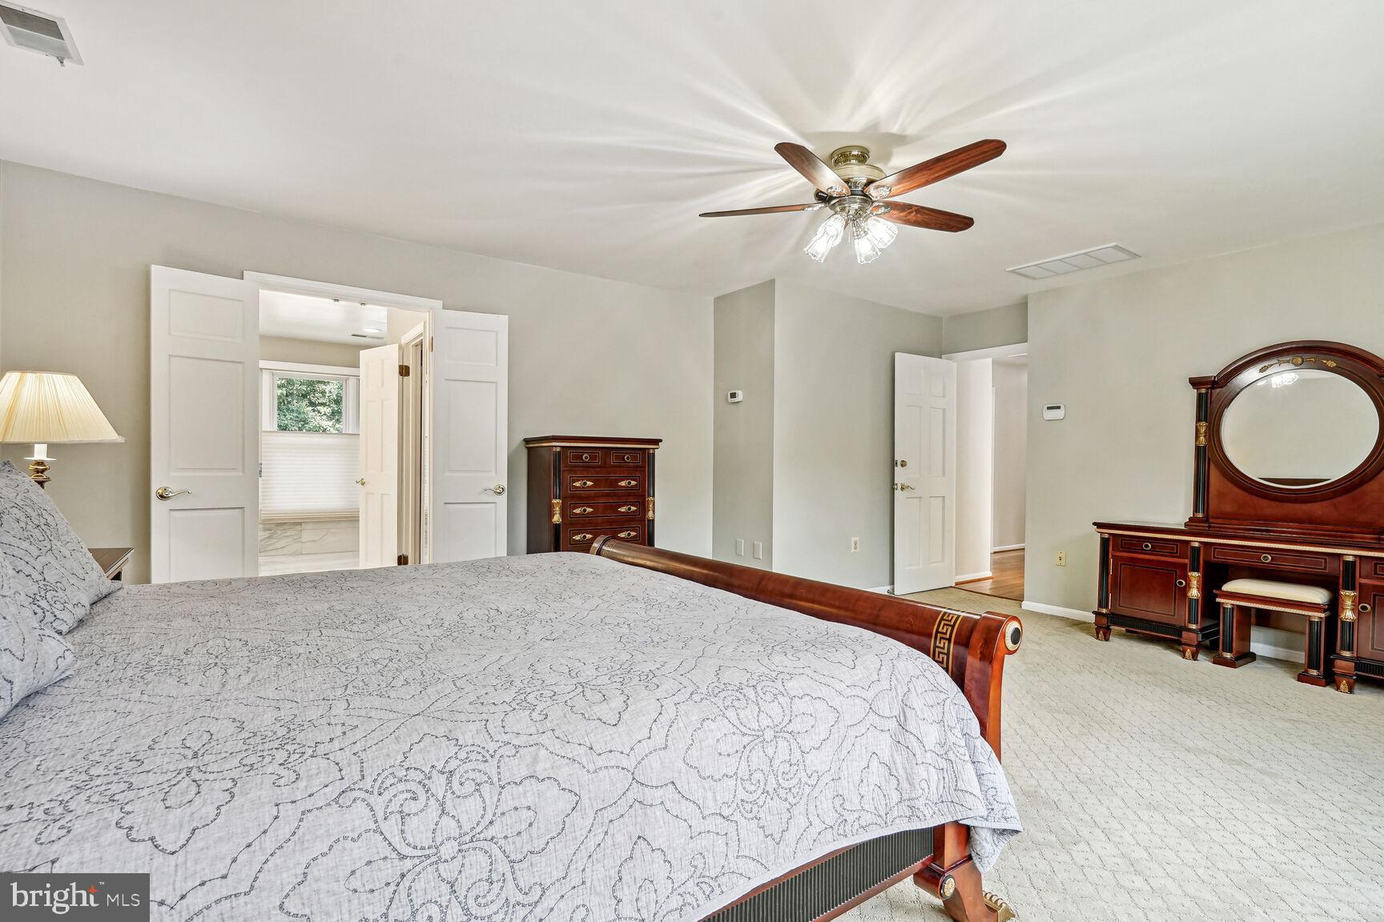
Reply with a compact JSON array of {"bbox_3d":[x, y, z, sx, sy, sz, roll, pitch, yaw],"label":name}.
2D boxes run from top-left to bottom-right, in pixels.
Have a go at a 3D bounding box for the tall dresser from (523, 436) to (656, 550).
[{"bbox_3d":[-0.657,0.489,4.119,0.790,1.268,0.470,0,1,-36],"label":"tall dresser"}]

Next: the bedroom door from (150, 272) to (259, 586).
[{"bbox_3d":[-2.420,0.092,3.072,0.045,2.030,0.425,1,1,45],"label":"bedroom door"}]

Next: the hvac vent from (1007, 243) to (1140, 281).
[{"bbox_3d":[2.487,-1.278,4.023,0.400,0.025,0.655,0,1,-36],"label":"hvac vent"}]

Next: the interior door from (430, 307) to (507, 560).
[{"bbox_3d":[-1.375,0.094,3.827,0.436,2.030,0.045,0,1,-27],"label":"interior door"}]

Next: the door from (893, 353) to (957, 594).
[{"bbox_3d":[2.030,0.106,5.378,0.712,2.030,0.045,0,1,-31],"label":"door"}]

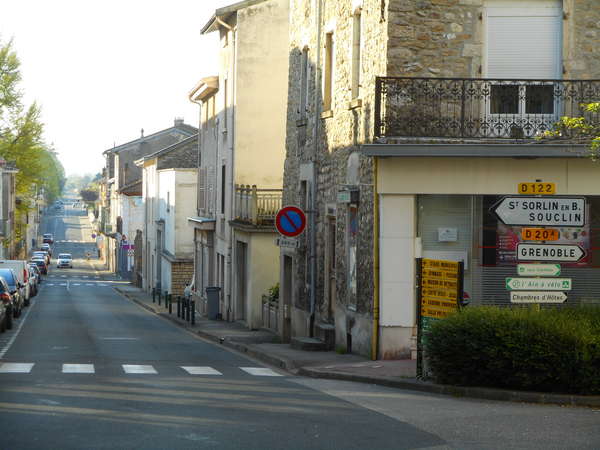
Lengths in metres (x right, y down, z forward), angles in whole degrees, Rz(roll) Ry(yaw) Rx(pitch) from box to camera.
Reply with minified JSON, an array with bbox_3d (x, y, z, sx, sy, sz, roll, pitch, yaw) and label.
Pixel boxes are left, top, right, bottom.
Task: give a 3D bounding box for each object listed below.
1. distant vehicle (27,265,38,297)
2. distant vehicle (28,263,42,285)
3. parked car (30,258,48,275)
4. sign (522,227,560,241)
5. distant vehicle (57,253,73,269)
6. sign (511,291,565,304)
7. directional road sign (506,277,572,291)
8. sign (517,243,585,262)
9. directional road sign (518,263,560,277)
[{"bbox_3d":[-13.438,2.687,85.000,1.720,1.470,4.100,1,-1,-8],"label":"distant vehicle"},{"bbox_3d":[-20.050,3.608,131.000,1.720,1.460,4.100,1,-1,-8],"label":"distant vehicle"},{"bbox_3d":[-24.321,3.938,165.000,1.720,1.460,4.100,1,-1,-8],"label":"parked car"},{"bbox_3d":[3.243,0.128,23.800,0.490,0.160,0.040,0,-1,2],"label":"sign"},{"bbox_3d":[-26.739,4.070,201.000,1.720,1.560,4.000,1,-1,-8],"label":"distant vehicle"},{"bbox_3d":[3.224,0.977,23.800,0.765,0.152,0.040,0,-1,2],"label":"sign"},{"bbox_3d":[3.219,0.798,23.800,0.880,0.160,0.040,0,-1,2],"label":"directional road sign"},{"bbox_3d":[3.390,0.376,23.800,0.940,0.250,0.040,0,-1,2],"label":"sign"},{"bbox_3d":[3.225,0.613,23.800,0.575,0.155,0.040,0,-1,2],"label":"directional road sign"}]

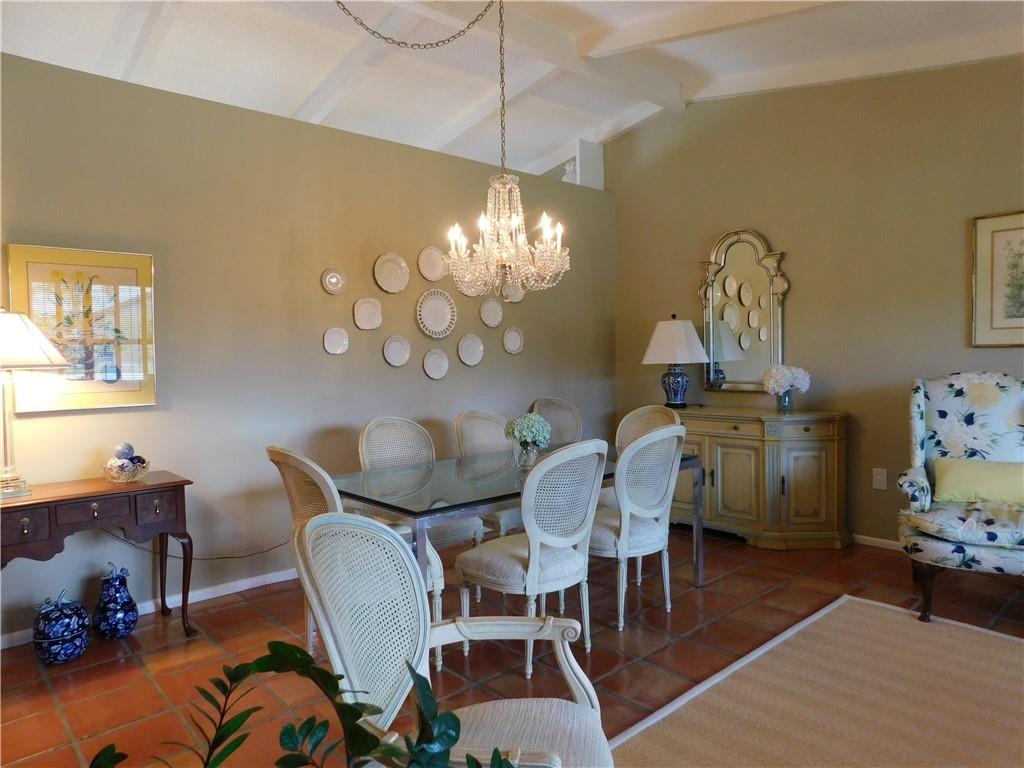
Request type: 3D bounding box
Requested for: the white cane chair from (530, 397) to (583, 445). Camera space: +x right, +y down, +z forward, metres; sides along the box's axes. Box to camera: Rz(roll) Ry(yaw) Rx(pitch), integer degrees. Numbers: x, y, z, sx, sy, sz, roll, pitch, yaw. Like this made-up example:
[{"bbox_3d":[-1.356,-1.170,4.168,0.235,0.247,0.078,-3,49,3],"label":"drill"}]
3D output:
[{"bbox_3d":[0.524,0.595,5.191,0.520,0.950,0.550,-3,4,-42],"label":"white cane chair"}]

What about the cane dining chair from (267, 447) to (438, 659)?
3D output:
[{"bbox_3d":[-0.665,0.721,2.870,0.600,0.960,0.610,-3,4,-42],"label":"cane dining chair"}]

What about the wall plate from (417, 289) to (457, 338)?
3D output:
[{"bbox_3d":[-0.513,-0.483,4.673,0.343,0.343,0.030,-3,3,-42],"label":"wall plate"}]

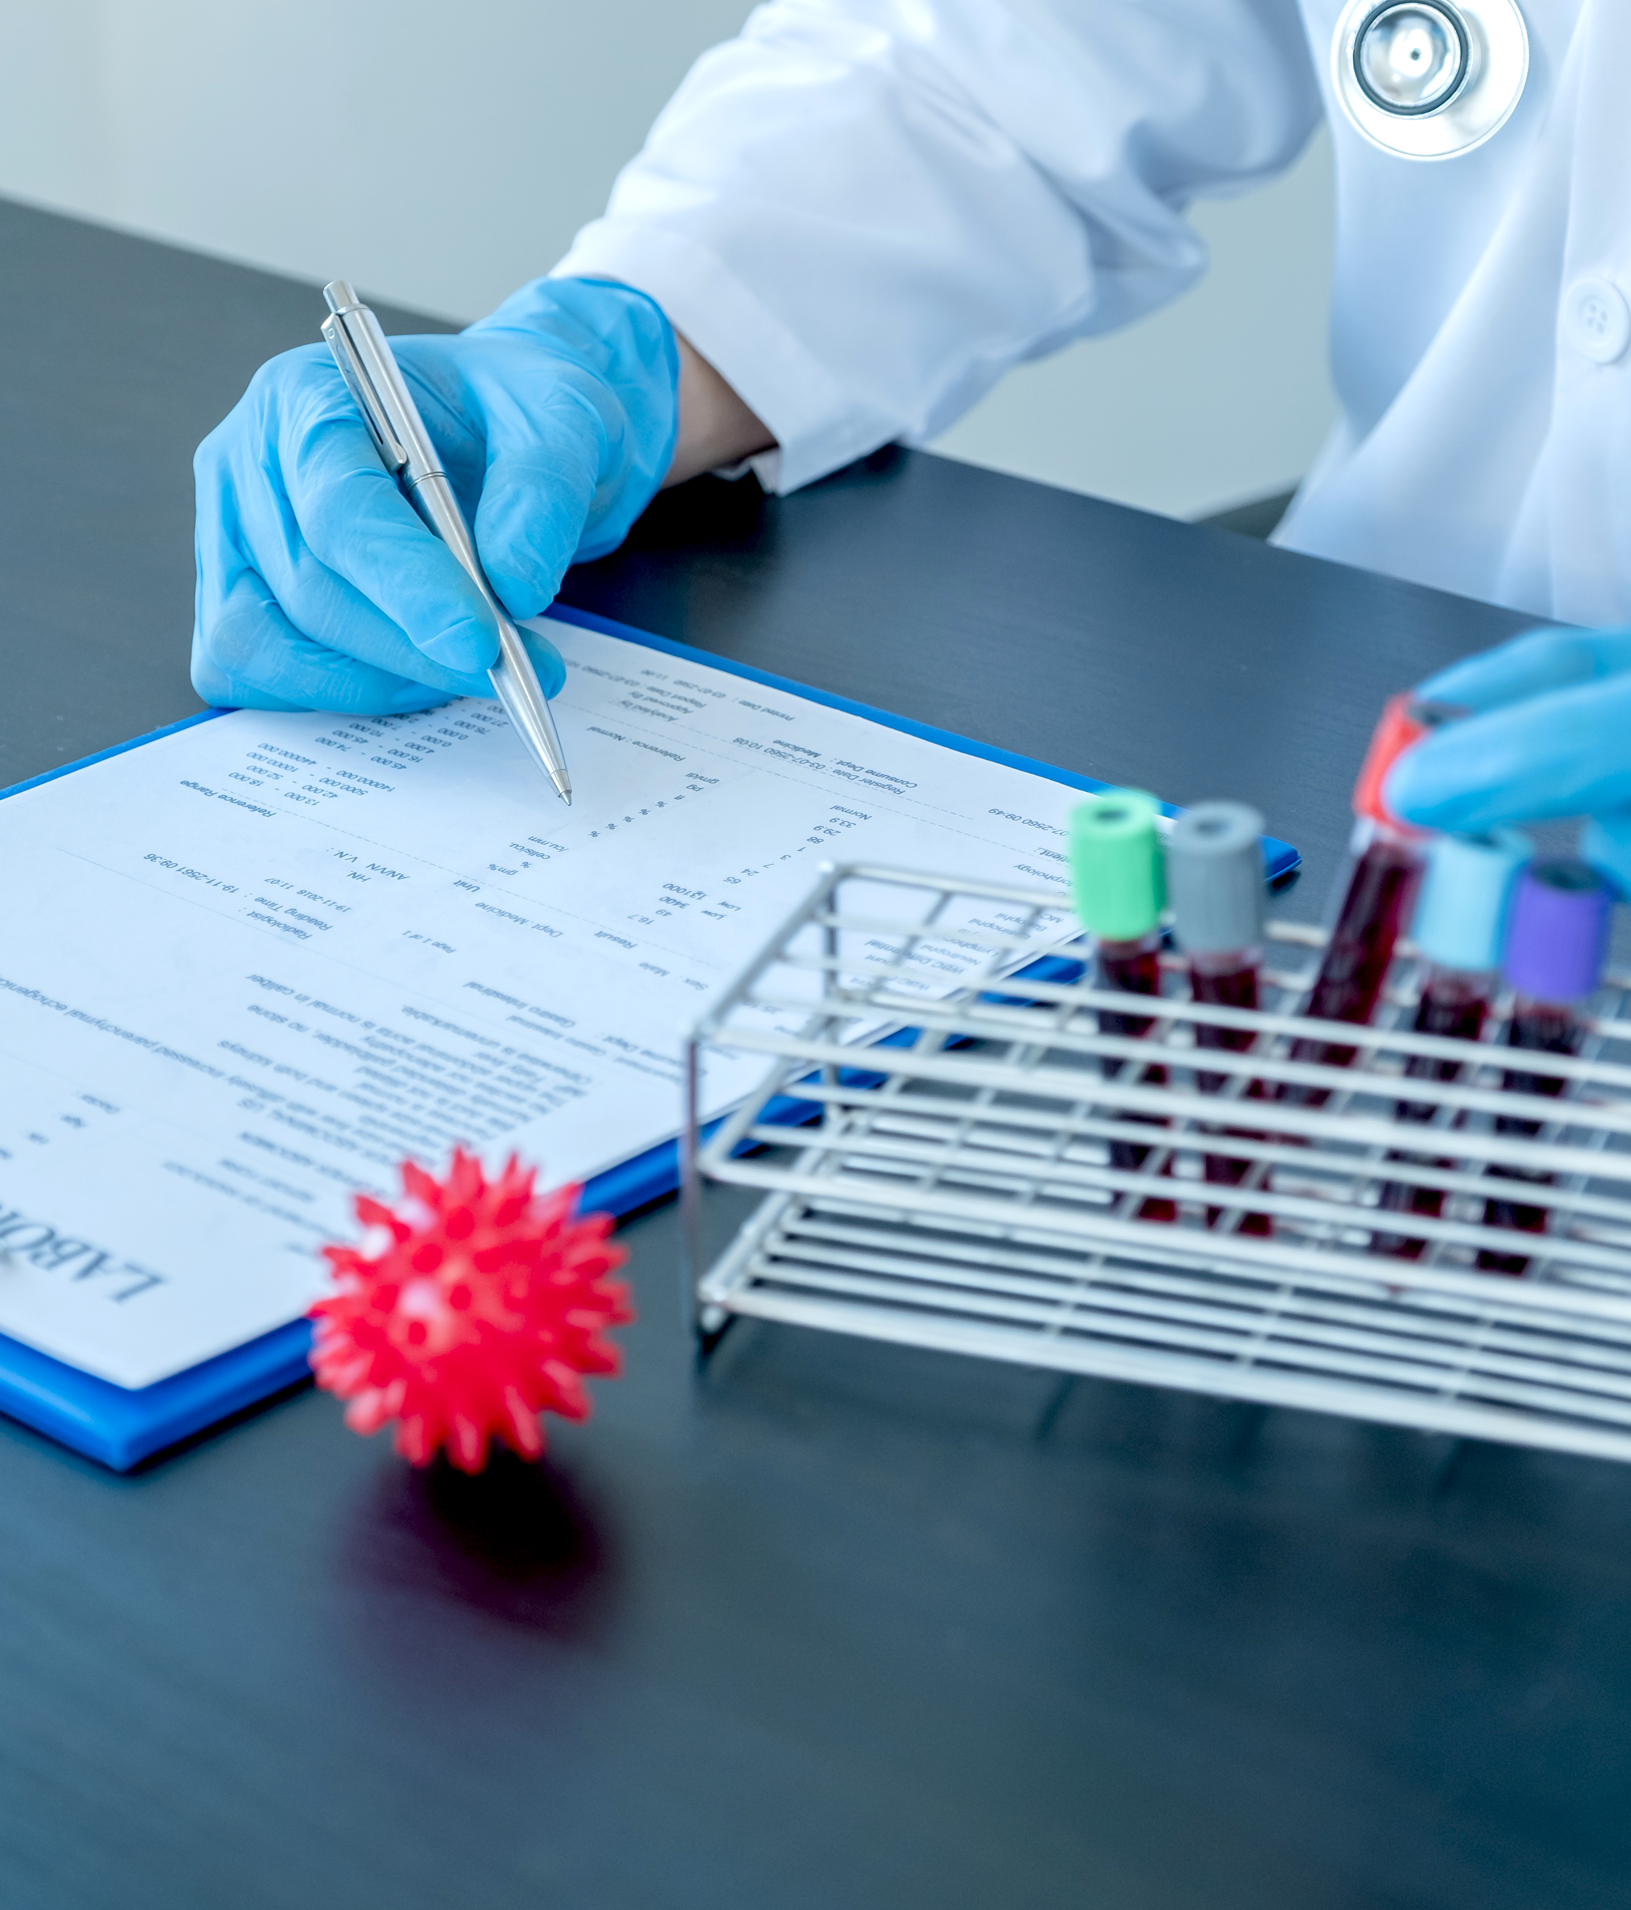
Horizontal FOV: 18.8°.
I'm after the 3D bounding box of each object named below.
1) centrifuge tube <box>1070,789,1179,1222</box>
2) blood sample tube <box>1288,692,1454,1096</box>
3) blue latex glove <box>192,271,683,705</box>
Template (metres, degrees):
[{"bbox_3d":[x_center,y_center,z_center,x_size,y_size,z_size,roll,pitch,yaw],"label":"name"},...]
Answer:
[{"bbox_3d":[0.053,0.012,0.832,0.017,0.079,0.017,4,26,20],"label":"centrifuge tube"},{"bbox_3d":[0.091,-0.003,0.816,0.017,0.080,0.017,21,9,16],"label":"blood sample tube"},{"bbox_3d":[-0.084,-0.104,1.080,0.125,0.085,0.083,-21,32,-38],"label":"blue latex glove"}]

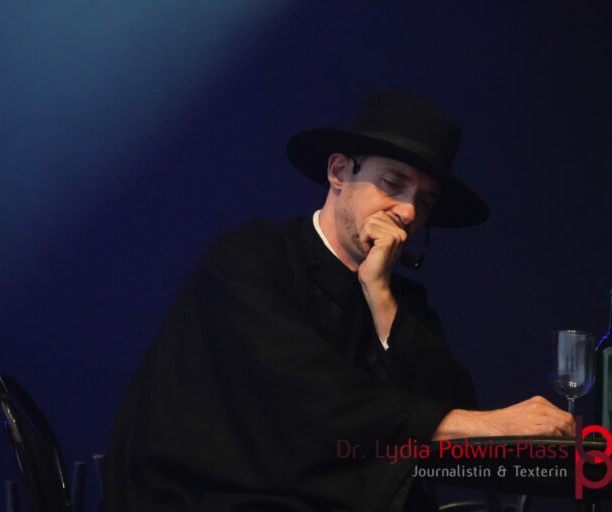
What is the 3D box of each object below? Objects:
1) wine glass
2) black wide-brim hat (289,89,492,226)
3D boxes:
[{"bbox_3d":[0.442,0.228,7.350,0.078,0.200,0.078,0,-7,0],"label":"wine glass"},{"bbox_3d":[0.160,-0.178,7.400,0.372,0.138,0.345,5,-25,44],"label":"black wide-brim hat"}]

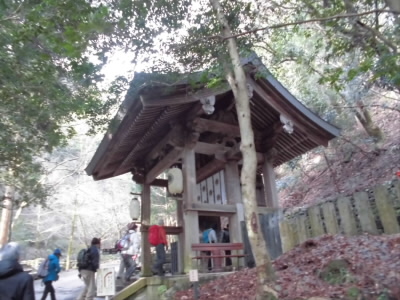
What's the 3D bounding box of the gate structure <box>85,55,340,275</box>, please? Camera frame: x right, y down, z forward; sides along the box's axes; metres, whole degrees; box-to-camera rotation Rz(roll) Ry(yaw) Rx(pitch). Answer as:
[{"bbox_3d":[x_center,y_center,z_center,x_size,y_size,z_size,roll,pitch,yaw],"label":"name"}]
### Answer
[{"bbox_3d":[0.122,1.134,10.772,7.078,5.995,6.903,8,-24,-27],"label":"gate structure"}]

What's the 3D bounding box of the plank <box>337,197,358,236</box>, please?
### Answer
[{"bbox_3d":[3.218,1.447,6.513,0.120,0.860,0.280,8,-24,-27],"label":"plank"}]

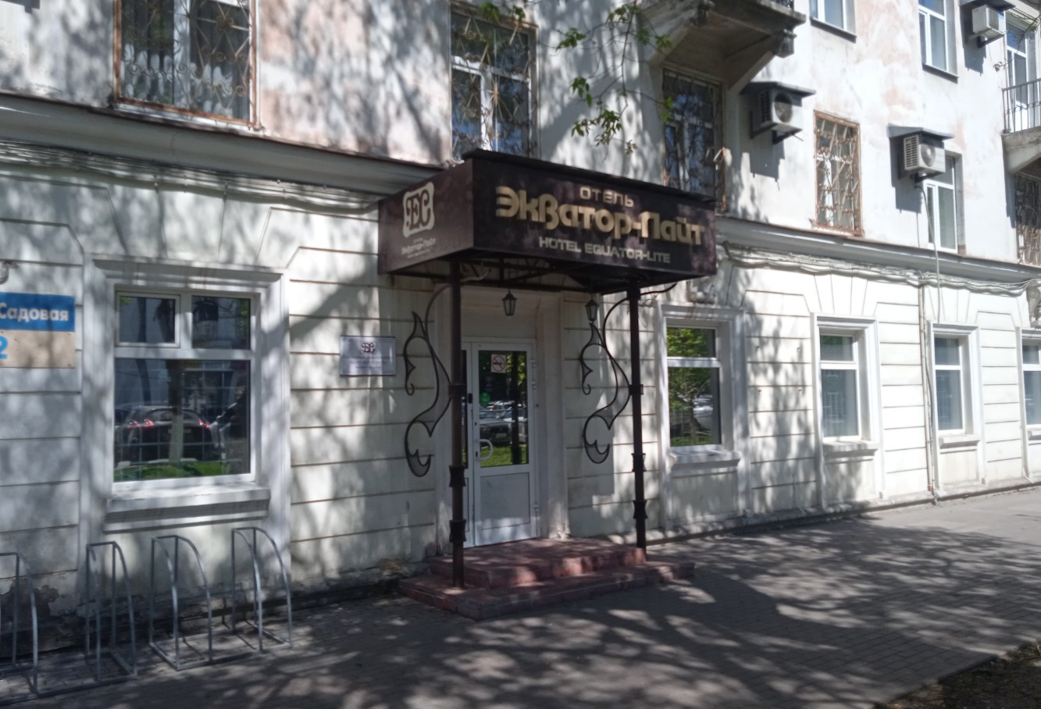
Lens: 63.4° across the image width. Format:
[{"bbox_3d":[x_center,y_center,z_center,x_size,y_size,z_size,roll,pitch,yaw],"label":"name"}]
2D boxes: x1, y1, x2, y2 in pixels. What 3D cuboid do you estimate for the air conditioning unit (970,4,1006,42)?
[{"bbox_3d":[8.736,-6.179,15.696,0.662,0.425,0.256,1,-5,-35],"label":"air conditioning unit"}]

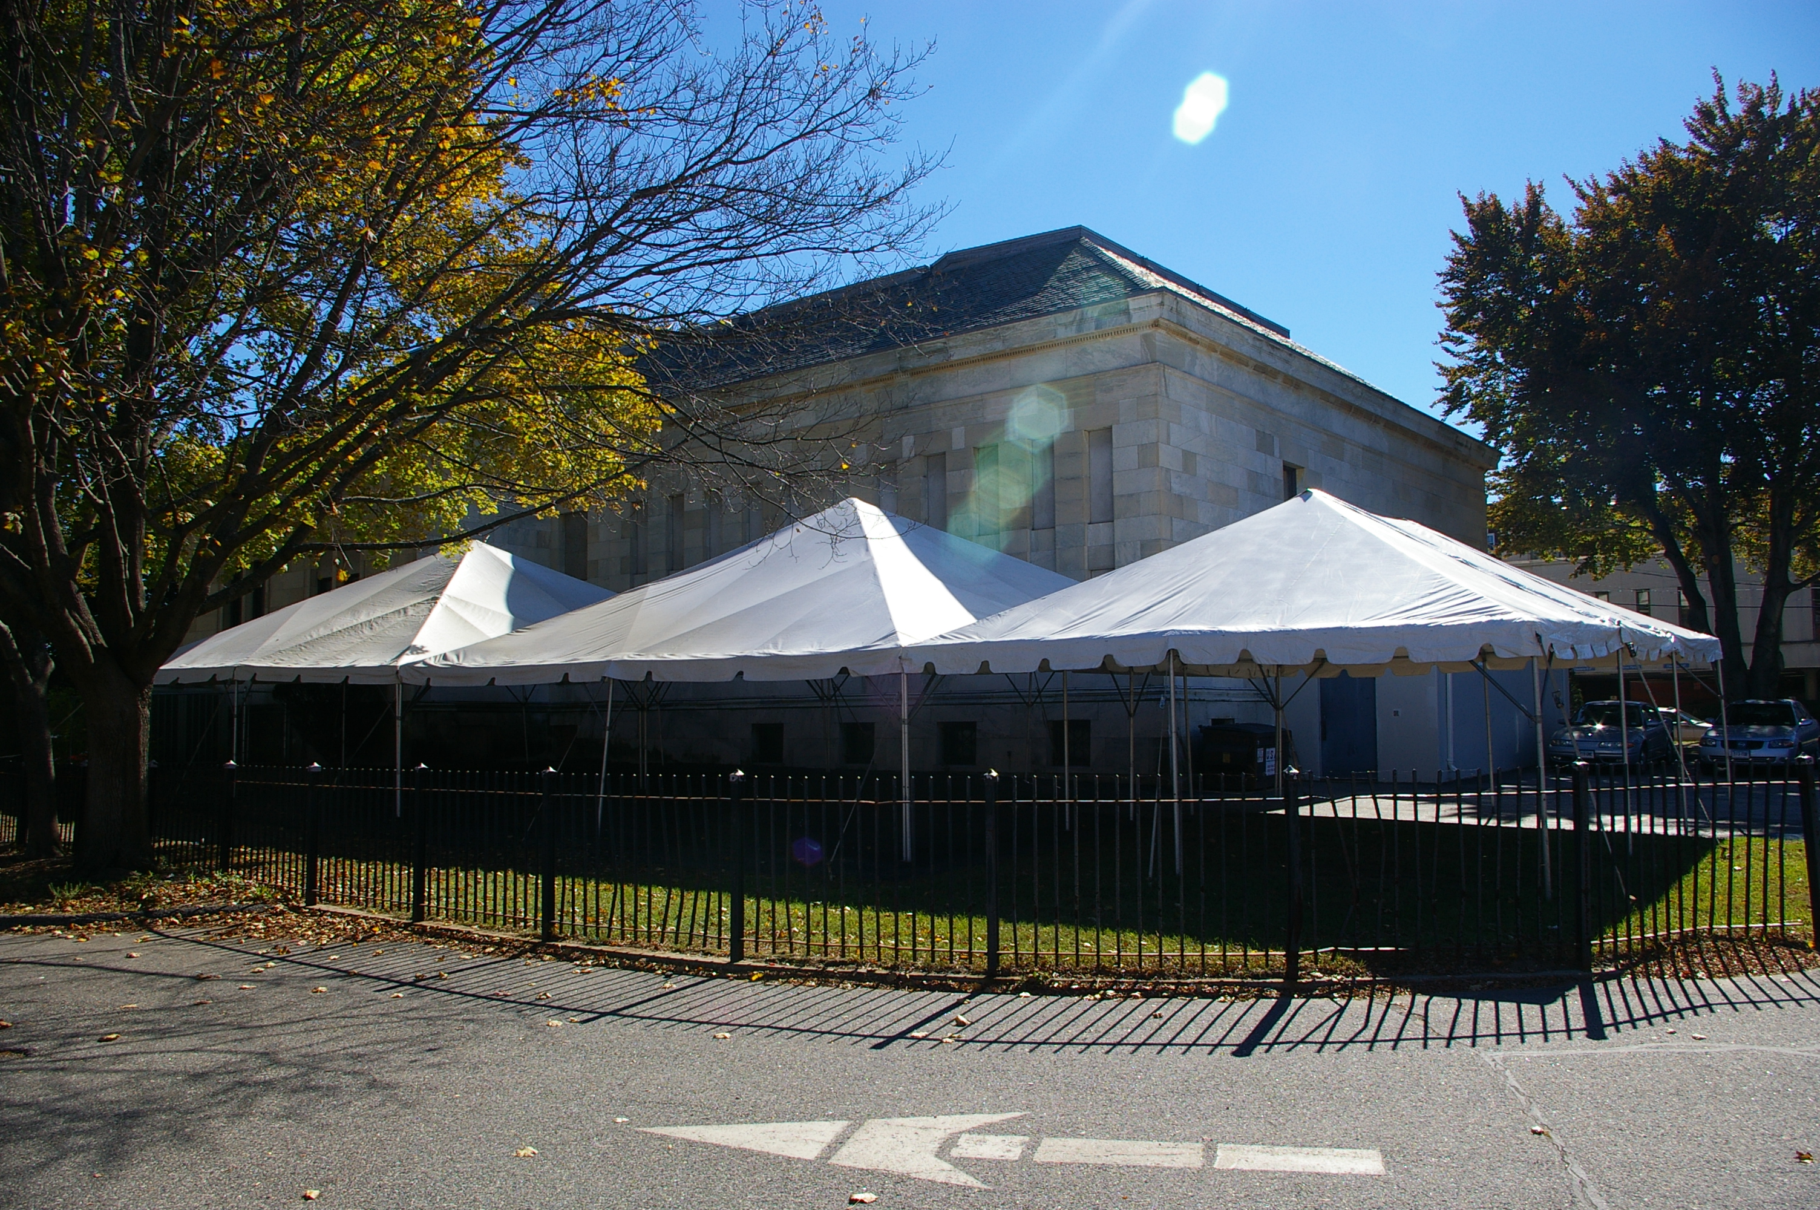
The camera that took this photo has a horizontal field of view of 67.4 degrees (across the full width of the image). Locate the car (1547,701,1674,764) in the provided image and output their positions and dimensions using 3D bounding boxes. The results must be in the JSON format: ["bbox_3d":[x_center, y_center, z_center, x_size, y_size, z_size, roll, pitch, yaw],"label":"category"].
[{"bbox_3d":[15.050,2.790,29.150,1.790,1.410,4.720,-4,-6,39],"label":"car"}]

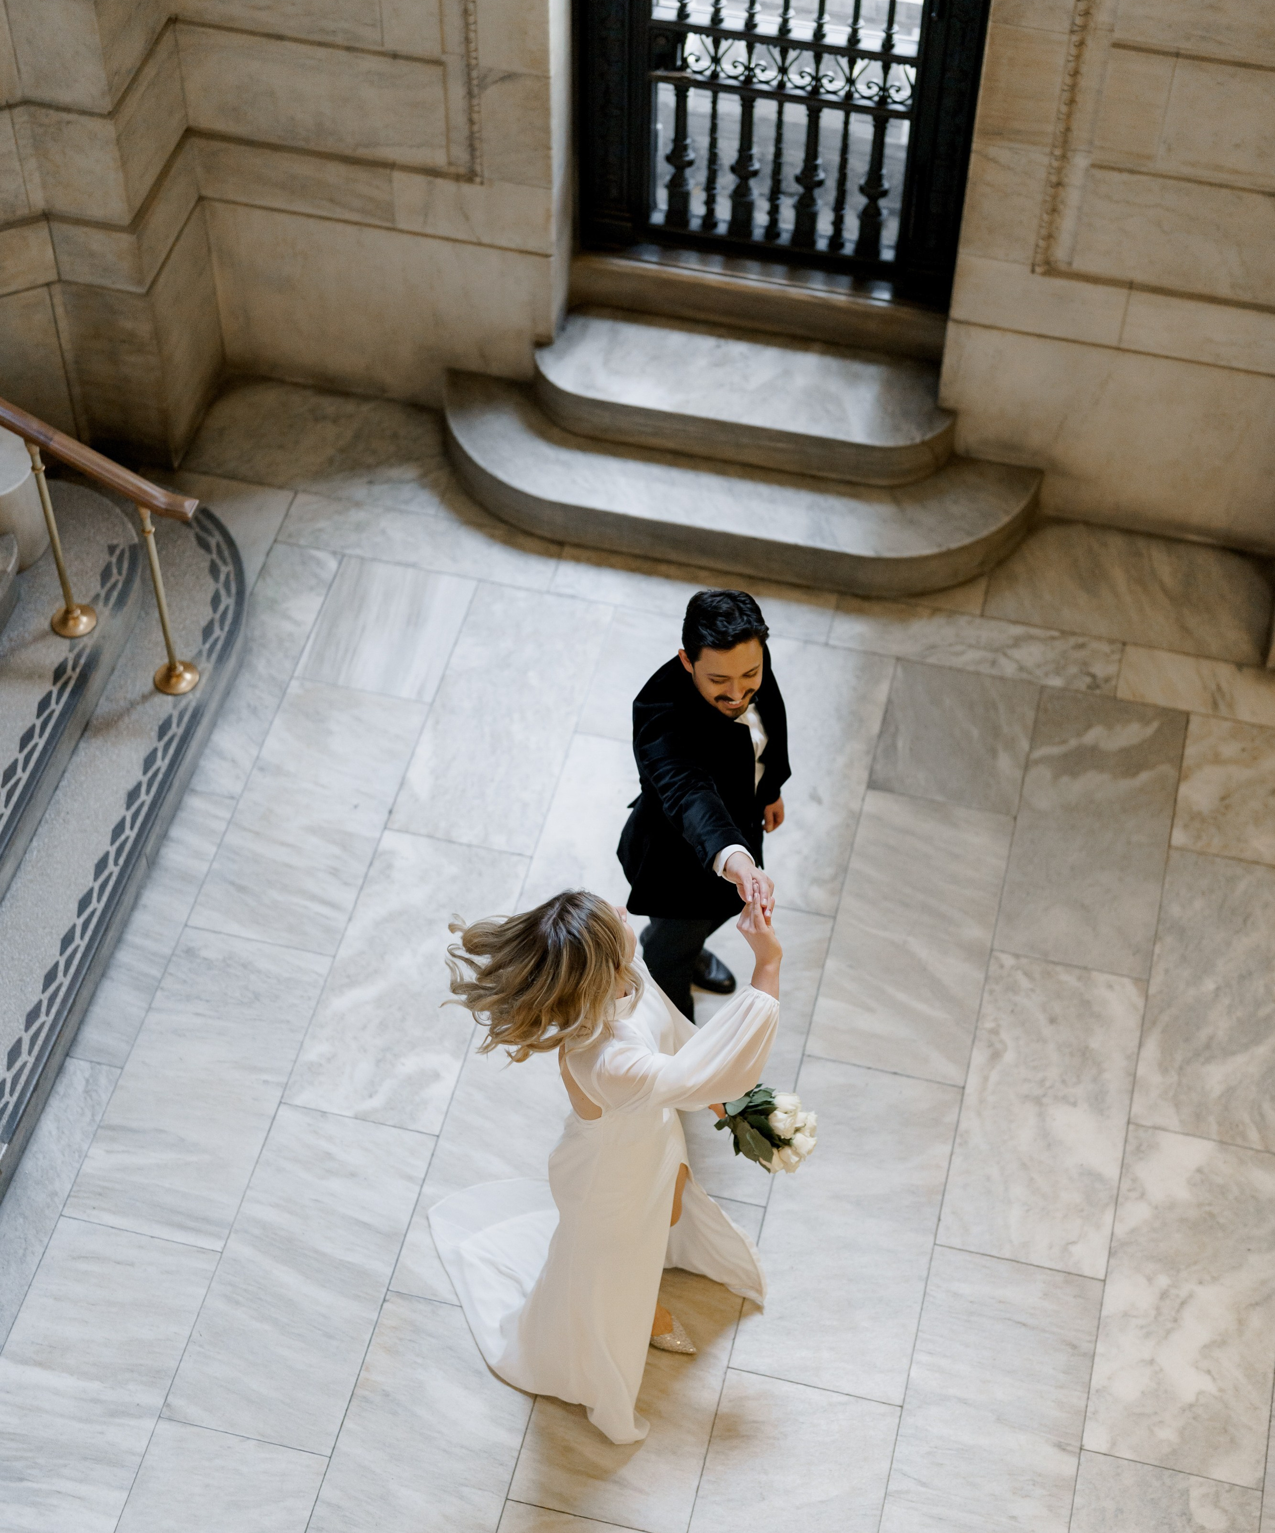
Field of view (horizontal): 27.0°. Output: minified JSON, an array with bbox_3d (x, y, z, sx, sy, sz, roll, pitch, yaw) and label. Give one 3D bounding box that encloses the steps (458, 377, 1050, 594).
[{"bbox_3d":[0.280,-0.905,8.764,2.051,0.165,0.523,11,52,8],"label":"steps"}]

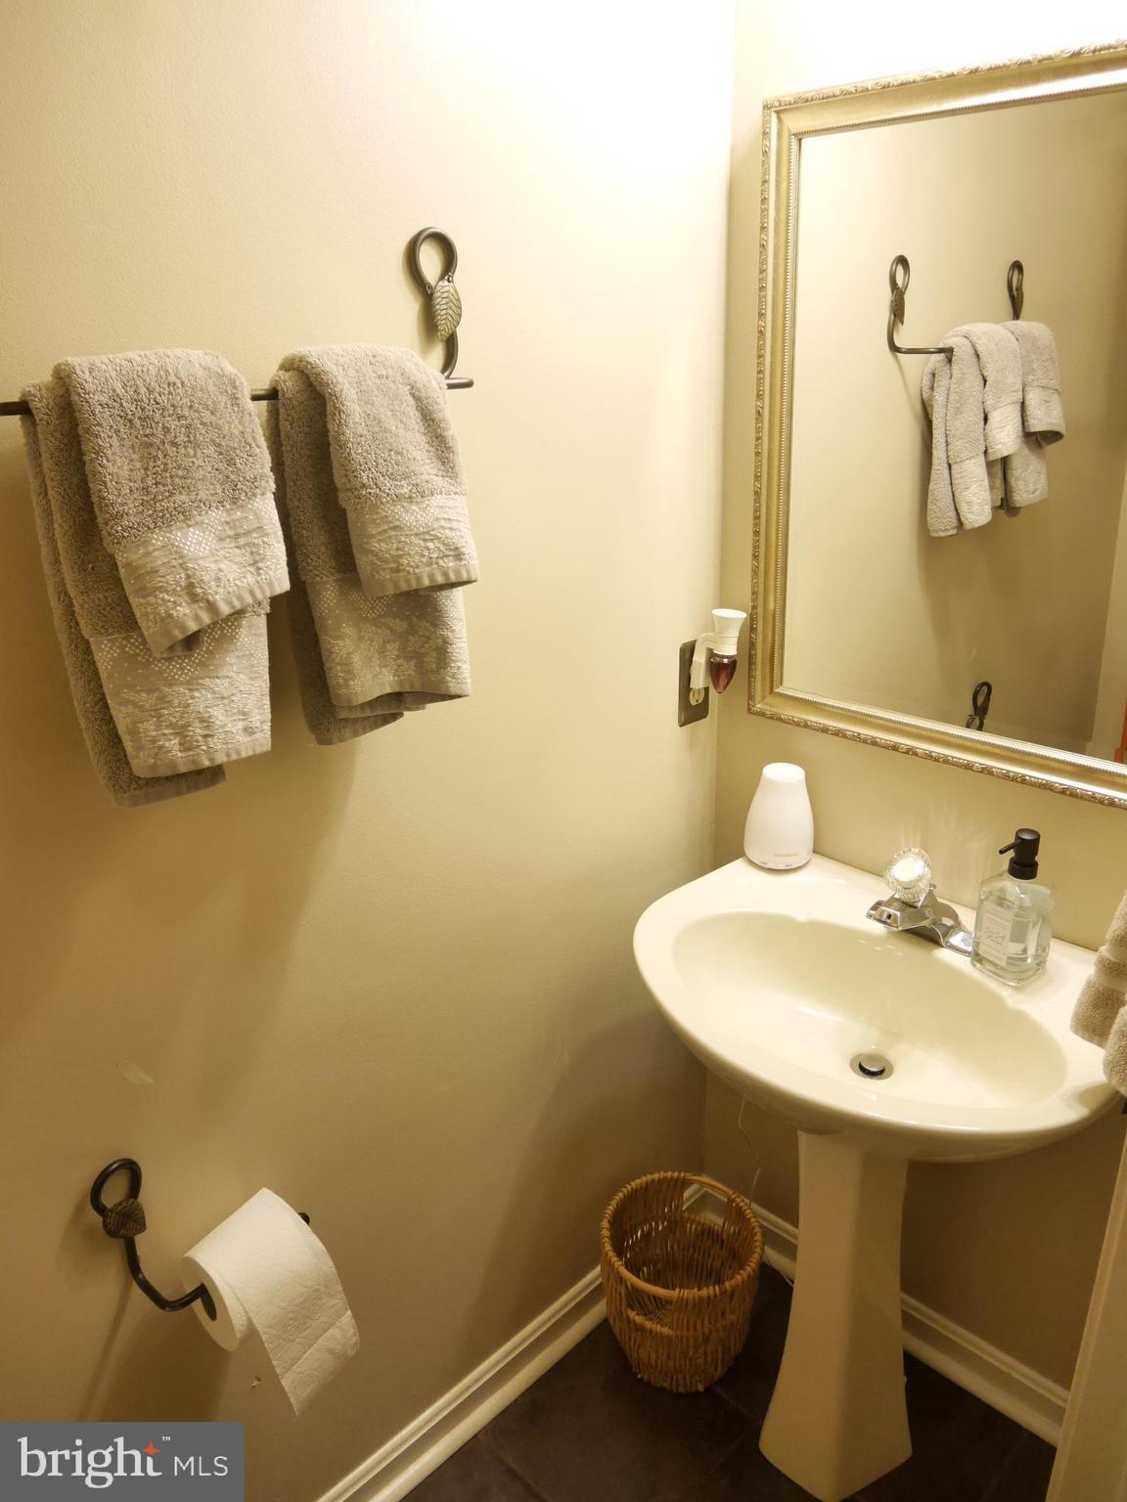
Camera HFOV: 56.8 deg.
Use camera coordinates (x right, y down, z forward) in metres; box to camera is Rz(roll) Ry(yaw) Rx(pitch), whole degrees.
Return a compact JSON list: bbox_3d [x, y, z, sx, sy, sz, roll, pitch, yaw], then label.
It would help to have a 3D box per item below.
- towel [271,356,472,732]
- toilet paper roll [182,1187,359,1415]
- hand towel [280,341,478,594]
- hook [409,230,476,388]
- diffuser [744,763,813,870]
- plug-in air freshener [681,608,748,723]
[{"bbox_3d":[-0.179,-0.192,0.965,0.100,0.325,0.178,18,28,42],"label":"towel"},{"bbox_3d":[-0.301,0.554,1.063,0.108,0.195,0.112,18,28,42],"label":"toilet paper roll"},{"bbox_3d":[-0.166,-0.245,0.910,0.095,0.215,0.160,18,28,42],"label":"hand towel"},{"bbox_3d":[-0.096,-0.428,1.005,0.095,0.150,0.075,18,28,42],"label":"hook"},{"bbox_3d":[0.304,0.091,1.456,0.097,0.133,0.097,-1,21,2],"label":"diffuser"},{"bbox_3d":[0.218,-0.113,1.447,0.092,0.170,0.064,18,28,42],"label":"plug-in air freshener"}]

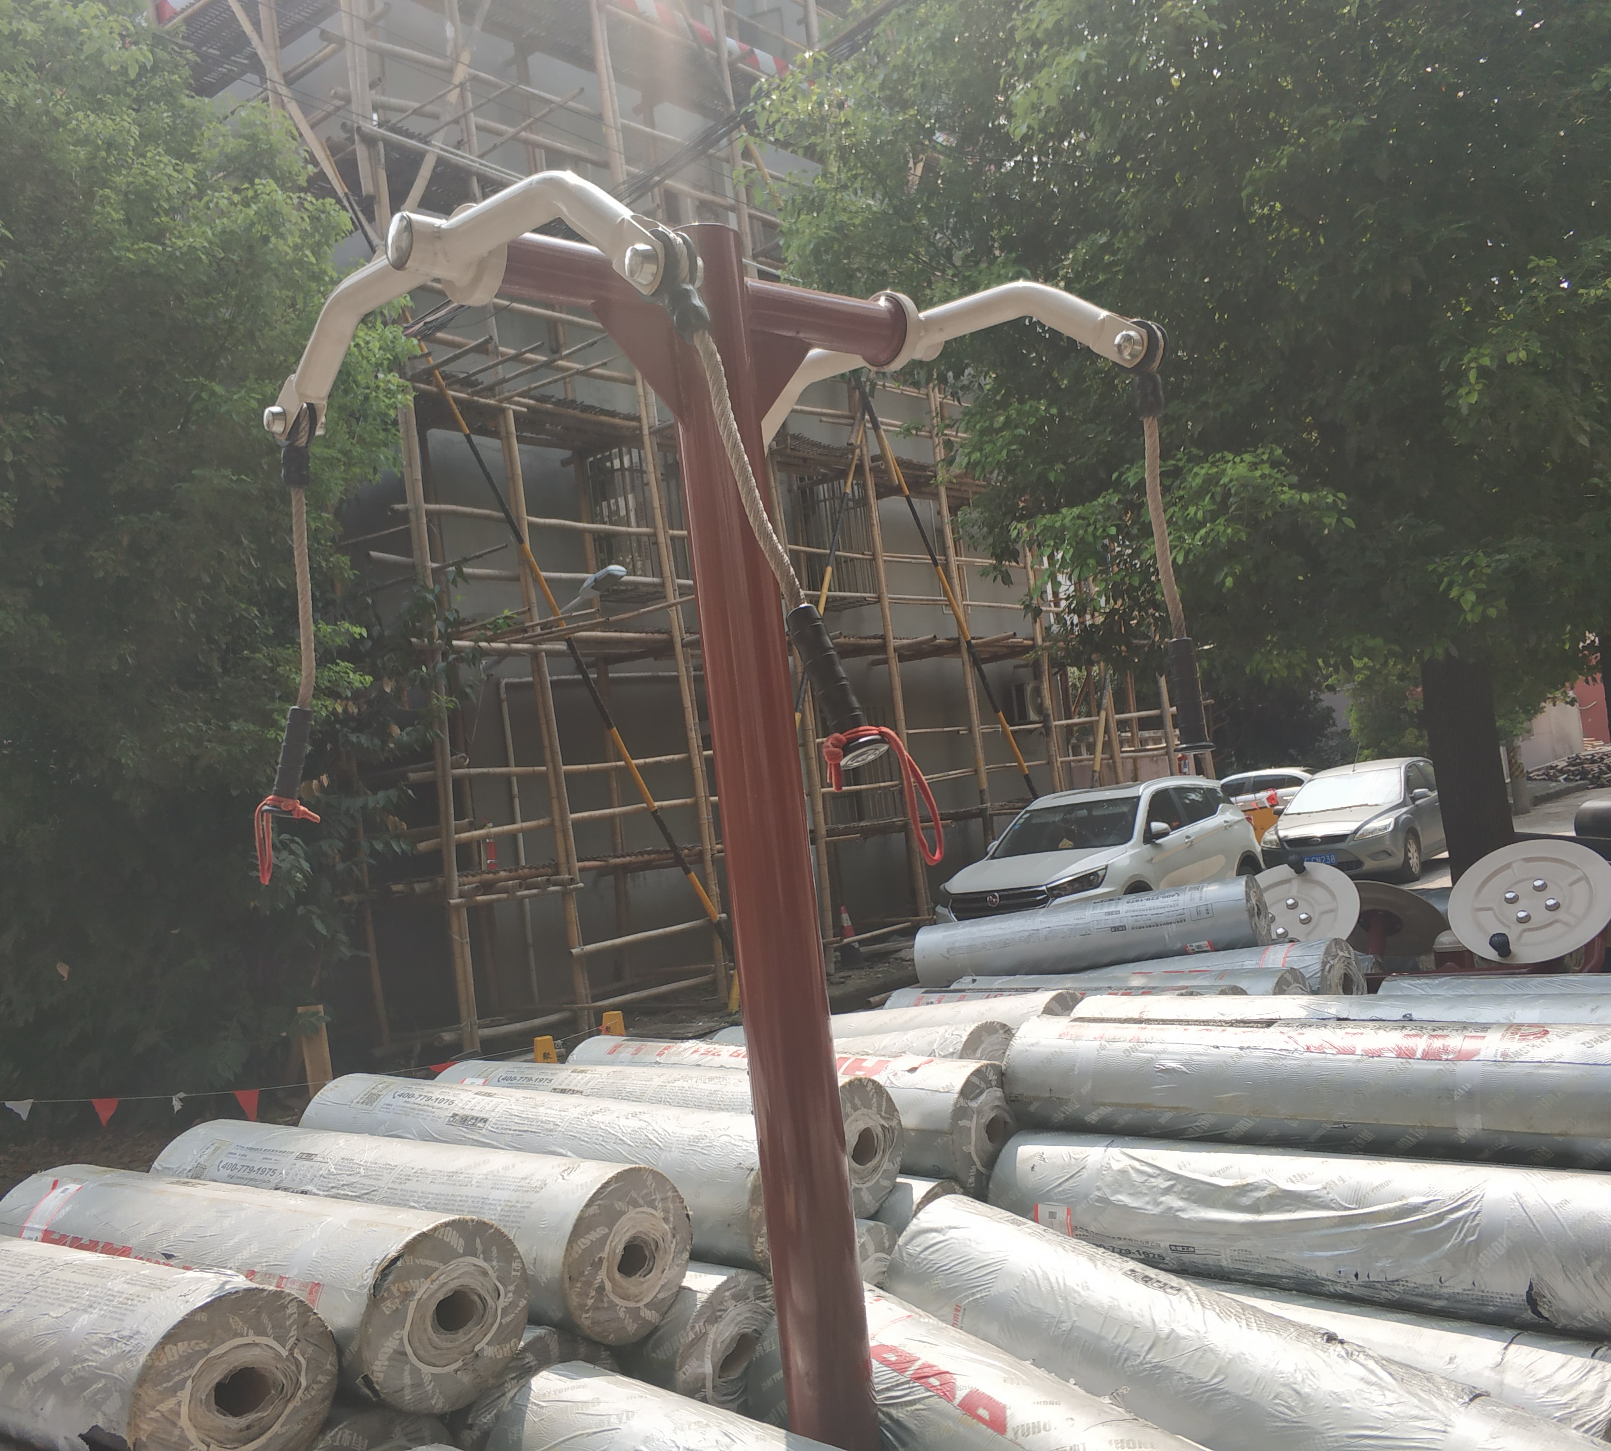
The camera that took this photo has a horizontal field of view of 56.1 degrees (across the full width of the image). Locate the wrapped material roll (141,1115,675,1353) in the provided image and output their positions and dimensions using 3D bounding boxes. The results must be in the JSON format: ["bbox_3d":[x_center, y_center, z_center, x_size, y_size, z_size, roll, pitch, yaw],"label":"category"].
[{"bbox_3d":[-0.597,0.705,2.175,1.000,0.209,0.209,-8,-3,39],"label":"wrapped material roll"}]

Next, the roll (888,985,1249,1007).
[{"bbox_3d":[0.626,0.757,3.777,0.200,0.200,1.000,-3,-5,-45],"label":"roll"}]

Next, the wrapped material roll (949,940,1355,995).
[{"bbox_3d":[0.915,0.735,4.000,0.200,0.200,1.000,-3,-10,-44],"label":"wrapped material roll"}]

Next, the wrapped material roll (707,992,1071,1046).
[{"bbox_3d":[0.182,0.731,3.336,1.000,0.200,0.200,-17,-9,43],"label":"wrapped material roll"}]

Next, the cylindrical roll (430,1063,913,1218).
[{"bbox_3d":[-0.286,0.682,2.552,1.000,0.200,0.200,-10,-5,43],"label":"cylindrical roll"}]

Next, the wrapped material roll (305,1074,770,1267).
[{"bbox_3d":[-0.399,0.666,2.300,1.000,0.200,0.200,-6,-2,38],"label":"wrapped material roll"}]

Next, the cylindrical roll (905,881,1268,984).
[{"bbox_3d":[0.797,0.601,4.293,1.000,0.200,0.200,-14,-7,31],"label":"cylindrical roll"}]

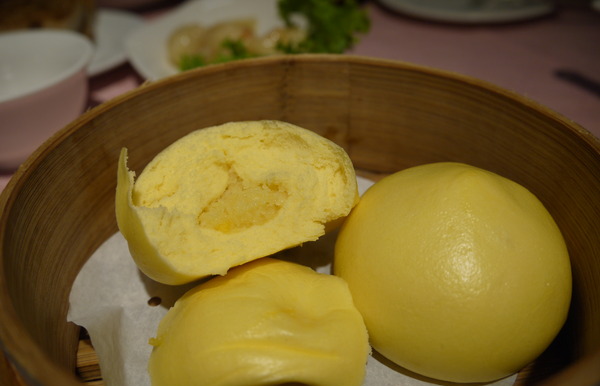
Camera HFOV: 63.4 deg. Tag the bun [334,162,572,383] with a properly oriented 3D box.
[{"bbox_3d":[0.044,0.018,0.143,0.067,0.049,0.067,-1,34,0],"label":"bun"}]

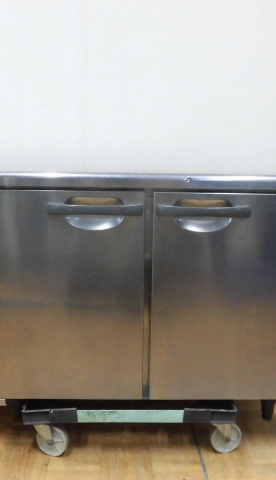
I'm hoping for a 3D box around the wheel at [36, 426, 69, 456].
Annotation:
[{"bbox_3d":[-0.251,0.593,1.312,0.096,0.096,0.030,4,9,18],"label":"wheel"}]

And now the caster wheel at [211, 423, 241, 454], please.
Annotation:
[{"bbox_3d":[0.267,0.596,1.339,0.096,0.096,0.030,-3,9,-22],"label":"caster wheel"}]

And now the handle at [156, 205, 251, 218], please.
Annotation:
[{"bbox_3d":[0.180,-0.077,1.217,0.260,0.033,0.034,1,9,-1],"label":"handle"}]

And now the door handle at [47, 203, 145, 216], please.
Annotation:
[{"bbox_3d":[-0.116,-0.082,1.210,0.263,0.033,0.034,1,9,-1],"label":"door handle"}]

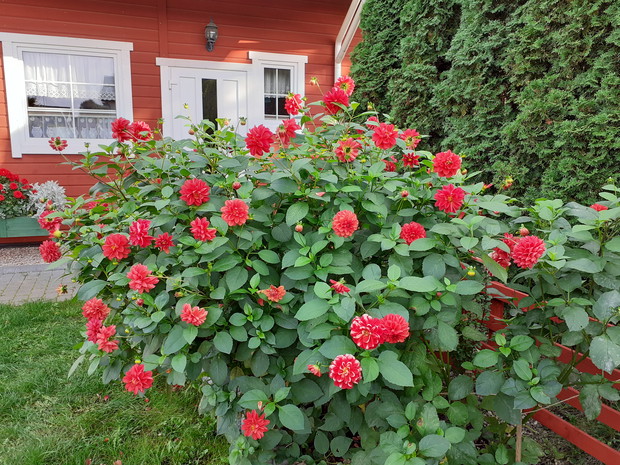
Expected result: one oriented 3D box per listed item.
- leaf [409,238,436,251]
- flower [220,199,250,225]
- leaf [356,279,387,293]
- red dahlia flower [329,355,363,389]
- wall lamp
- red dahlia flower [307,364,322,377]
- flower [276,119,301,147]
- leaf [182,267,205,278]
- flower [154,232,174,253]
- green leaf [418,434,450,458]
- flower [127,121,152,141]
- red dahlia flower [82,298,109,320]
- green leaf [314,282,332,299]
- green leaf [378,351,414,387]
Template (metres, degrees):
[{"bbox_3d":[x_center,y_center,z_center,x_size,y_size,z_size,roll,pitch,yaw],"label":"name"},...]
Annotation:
[{"bbox_3d":[0.389,0.041,1.670,0.095,0.052,0.020,0,-30,0],"label":"leaf"},{"bbox_3d":[-0.282,-0.073,1.820,0.102,0.102,0.060,1,-6,0],"label":"flower"},{"bbox_3d":[0.214,0.184,1.680,0.104,0.022,0.060,-6,37,-9],"label":"leaf"},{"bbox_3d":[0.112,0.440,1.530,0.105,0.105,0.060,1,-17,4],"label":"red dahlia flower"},{"bbox_3d":[-1.214,-2.448,5.978,0.158,0.405,0.205,-3,10,-20],"label":"wall lamp"},{"bbox_3d":[0.013,0.391,1.372,0.032,0.044,0.043,-47,32,-22],"label":"red dahlia flower"},{"bbox_3d":[-0.082,-0.383,1.850,0.065,0.100,0.098,8,4,-28],"label":"flower"},{"bbox_3d":[-0.374,0.126,1.544,0.083,0.017,0.049,-16,34,-18],"label":"leaf"},{"bbox_3d":[-0.542,0.037,1.800,0.073,0.073,0.032,-1,-6,-9],"label":"flower"},{"bbox_3d":[0.399,0.686,1.550,0.100,0.015,0.072,-13,48,-4],"label":"green leaf"},{"bbox_3d":[-0.751,-0.451,2.150,0.108,0.100,0.060,3,1,17],"label":"flower"},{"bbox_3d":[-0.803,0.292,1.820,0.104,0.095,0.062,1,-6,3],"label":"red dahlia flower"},{"bbox_3d":[0.042,0.190,1.570,0.062,0.018,0.070,-29,58,-20],"label":"green leaf"},{"bbox_3d":[0.277,0.436,1.550,0.140,0.020,0.085,33,61,17],"label":"green leaf"}]

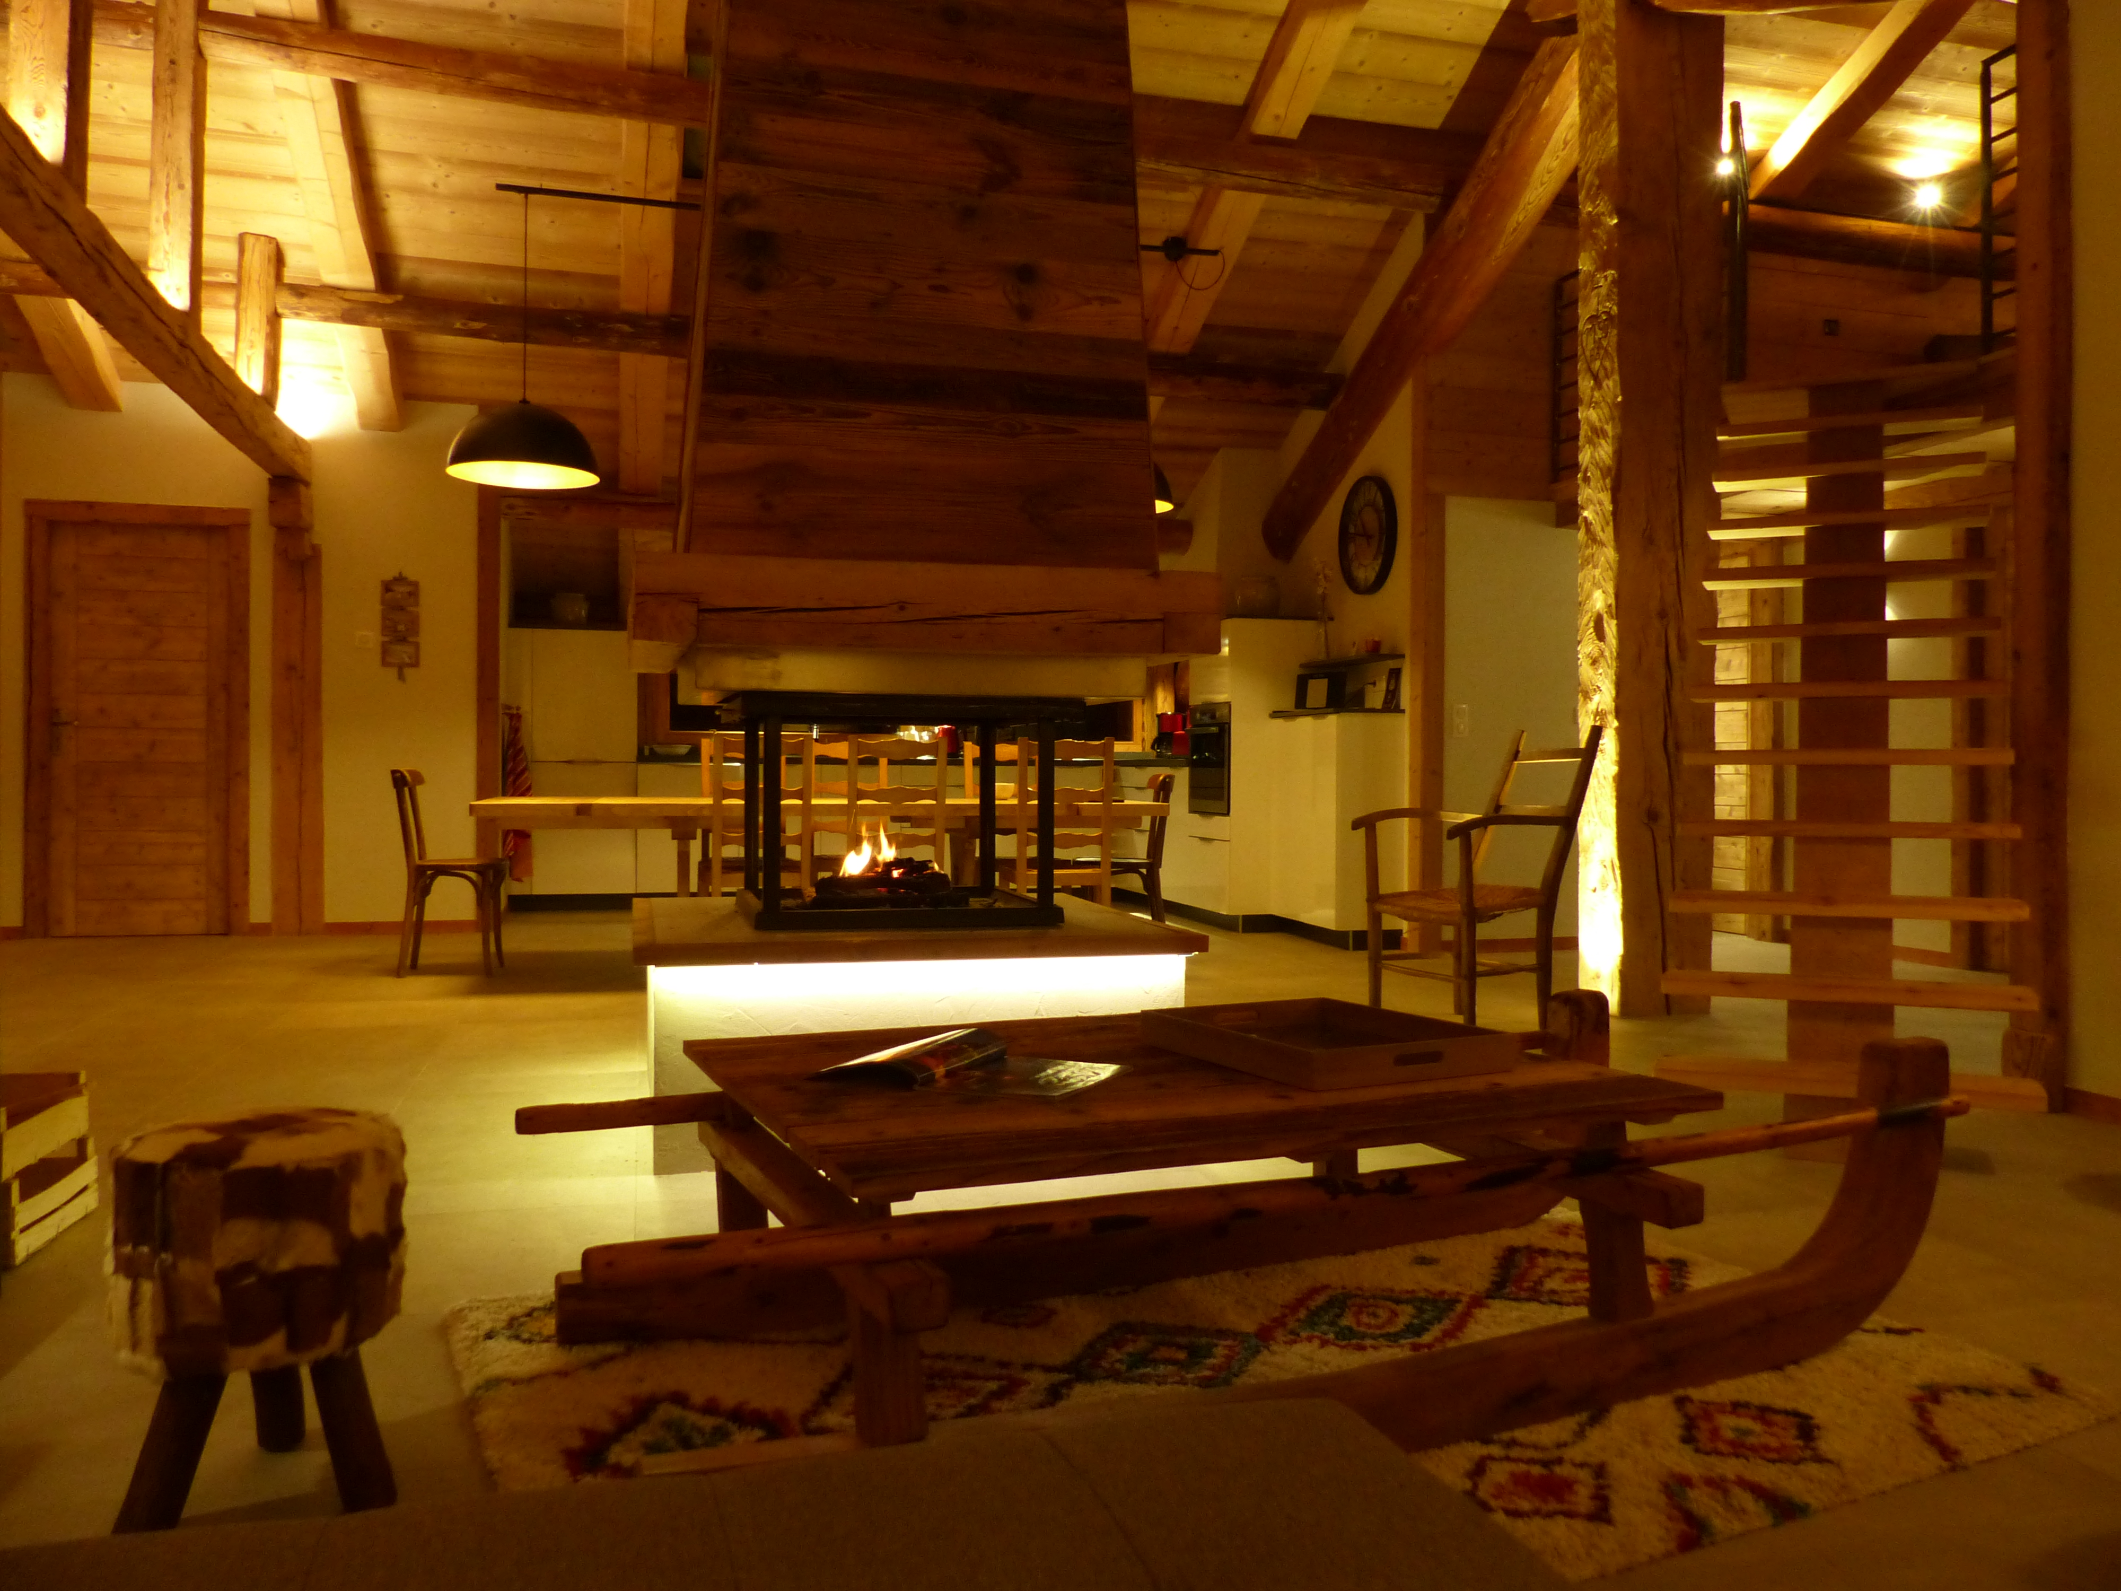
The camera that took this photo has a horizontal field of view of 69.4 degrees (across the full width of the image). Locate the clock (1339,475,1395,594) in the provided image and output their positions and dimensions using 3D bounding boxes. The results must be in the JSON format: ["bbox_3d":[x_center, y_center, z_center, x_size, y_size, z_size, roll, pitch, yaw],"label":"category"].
[{"bbox_3d":[1.542,-1.308,7.708,0.055,0.605,0.605,0,1,-16],"label":"clock"}]

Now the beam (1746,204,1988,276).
[{"bbox_3d":[4.147,-2.845,7.863,1.761,0.250,0.250,0,1,-15],"label":"beam"}]

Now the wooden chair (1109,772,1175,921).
[{"bbox_3d":[0.236,0.324,6.902,0.460,0.840,0.400,0,1,-16],"label":"wooden chair"}]

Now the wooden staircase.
[{"bbox_3d":[2.166,-0.316,4.237,0.761,2.208,2.030,1,1,27],"label":"wooden staircase"}]

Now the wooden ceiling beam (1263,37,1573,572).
[{"bbox_3d":[1.629,-2.102,7.029,0.310,0.310,3.250,0,-26,-16],"label":"wooden ceiling beam"}]

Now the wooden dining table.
[{"bbox_3d":[-1.009,0.385,6.660,2.830,0.710,0.950,0,1,-16],"label":"wooden dining table"}]

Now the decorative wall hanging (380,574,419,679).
[{"bbox_3d":[-3.405,-0.872,7.898,0.205,0.530,0.030,0,1,-15],"label":"decorative wall hanging"}]

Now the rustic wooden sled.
[{"bbox_3d":[0.320,0.572,2.224,2.060,0.440,0.930,0,1,-25],"label":"rustic wooden sled"}]

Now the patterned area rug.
[{"bbox_3d":[0.230,0.790,2.162,1.936,0.030,1.370,0,1,-27],"label":"patterned area rug"}]

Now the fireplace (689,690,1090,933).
[{"bbox_3d":[-0.423,0.023,3.851,0.760,0.546,0.740,0,1,-15],"label":"fireplace"}]

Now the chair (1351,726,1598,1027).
[{"bbox_3d":[1.438,0.275,5.203,0.680,1.000,0.510,0,1,-28],"label":"chair"}]

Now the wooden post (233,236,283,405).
[{"bbox_3d":[-3.711,-2.222,7.095,0.180,0.770,0.180,0,1,-15],"label":"wooden post"}]

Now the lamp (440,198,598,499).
[{"bbox_3d":[-2.213,-1.891,6.323,0.625,1.162,0.625,0,1,-15],"label":"lamp"}]

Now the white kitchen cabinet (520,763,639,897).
[{"bbox_3d":[-2.930,0.181,9.402,0.630,0.810,0.580,0,1,-16],"label":"white kitchen cabinet"}]

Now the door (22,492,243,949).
[{"bbox_3d":[-4.583,-0.371,7.626,1.000,2.150,0.100,0,1,-16],"label":"door"}]

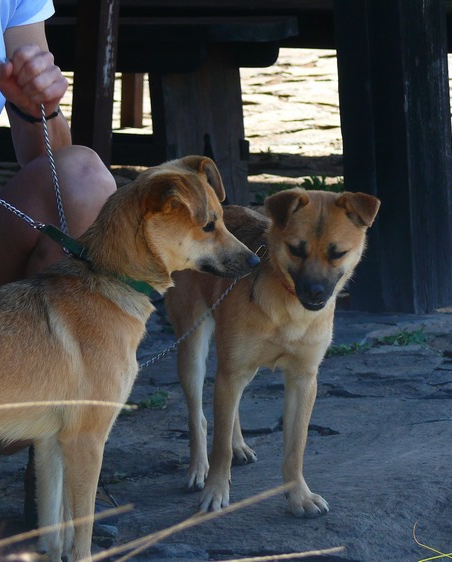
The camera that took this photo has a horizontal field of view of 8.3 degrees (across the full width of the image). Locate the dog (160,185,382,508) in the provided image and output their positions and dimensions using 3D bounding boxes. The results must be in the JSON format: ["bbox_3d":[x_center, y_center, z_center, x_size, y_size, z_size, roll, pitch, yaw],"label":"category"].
[{"bbox_3d":[0.068,0.084,4.620,0.240,0.465,0.580,-4,8,-21],"label":"dog"}]

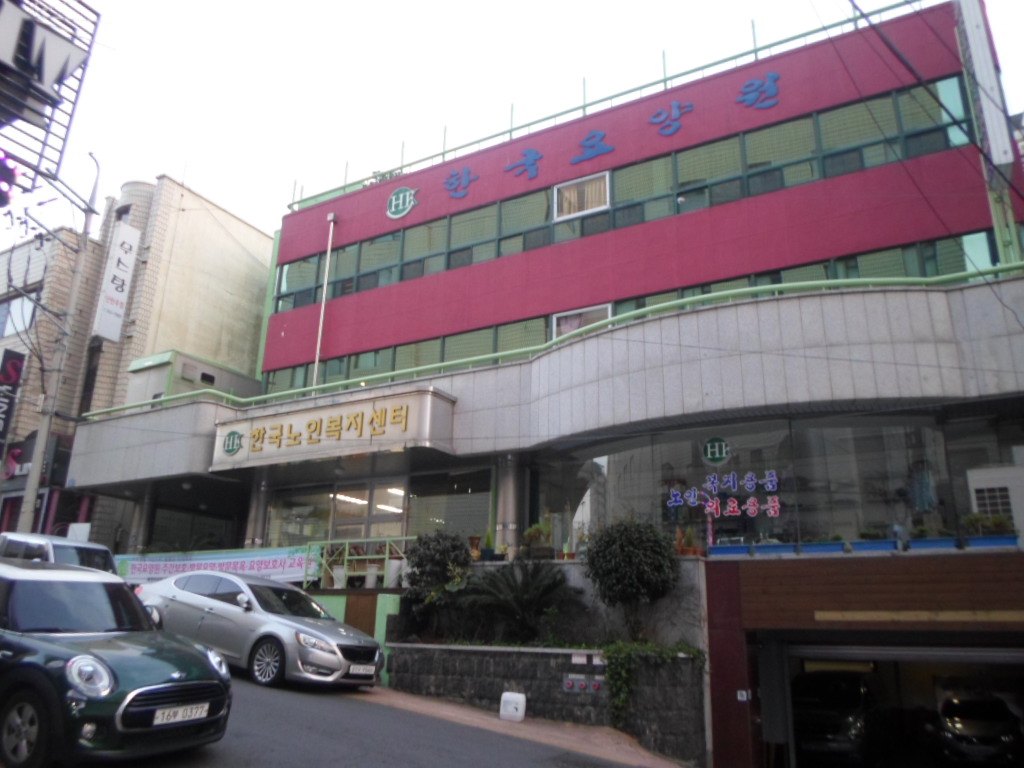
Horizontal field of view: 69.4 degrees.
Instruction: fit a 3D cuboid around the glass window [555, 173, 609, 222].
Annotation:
[{"bbox_3d":[1.641,-4.413,17.470,1.410,0.970,0.100,-8,-19,27],"label":"glass window"}]

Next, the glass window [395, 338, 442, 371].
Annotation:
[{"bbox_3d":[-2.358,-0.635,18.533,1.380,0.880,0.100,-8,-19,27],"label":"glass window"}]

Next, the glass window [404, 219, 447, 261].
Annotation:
[{"bbox_3d":[-2.230,-3.695,18.982,1.333,0.843,0.100,-8,-20,29],"label":"glass window"}]

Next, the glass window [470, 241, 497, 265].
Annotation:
[{"bbox_3d":[-0.670,-3.256,18.555,0.729,0.472,0.100,-8,-19,28],"label":"glass window"}]

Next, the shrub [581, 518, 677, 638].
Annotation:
[{"bbox_3d":[1.548,2.512,9.580,1.195,1.531,1.158,-8,-20,28],"label":"shrub"}]

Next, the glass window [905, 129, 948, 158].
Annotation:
[{"bbox_3d":[7.723,-4.478,13.788,0.695,0.459,0.100,-8,-20,28],"label":"glass window"}]

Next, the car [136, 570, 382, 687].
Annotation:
[{"bbox_3d":[-4.100,3.830,11.930,4.950,1.475,1.850,-3,-19,33],"label":"car"}]

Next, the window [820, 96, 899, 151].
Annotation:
[{"bbox_3d":[6.587,-4.986,14.138,1.299,0.843,0.100,-8,-20,29],"label":"window"}]

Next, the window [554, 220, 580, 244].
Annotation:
[{"bbox_3d":[1.263,-3.529,17.260,0.723,0.431,0.100,-8,-20,28],"label":"window"}]

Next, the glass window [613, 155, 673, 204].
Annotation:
[{"bbox_3d":[2.860,-4.440,16.186,1.333,0.843,0.100,-8,-20,29],"label":"glass window"}]

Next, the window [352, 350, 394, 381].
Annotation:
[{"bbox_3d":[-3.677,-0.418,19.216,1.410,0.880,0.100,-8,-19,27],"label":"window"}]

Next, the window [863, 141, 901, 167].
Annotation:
[{"bbox_3d":[7.199,-4.447,14.363,0.729,0.472,0.100,-8,-19,28],"label":"window"}]

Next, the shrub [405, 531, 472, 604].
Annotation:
[{"bbox_3d":[-1.214,3.030,12.211,1.050,1.120,1.000,1,-17,0],"label":"shrub"}]

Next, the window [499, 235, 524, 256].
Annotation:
[{"bbox_3d":[0.018,-3.351,18.186,0.729,0.458,0.100,-8,-19,28],"label":"window"}]

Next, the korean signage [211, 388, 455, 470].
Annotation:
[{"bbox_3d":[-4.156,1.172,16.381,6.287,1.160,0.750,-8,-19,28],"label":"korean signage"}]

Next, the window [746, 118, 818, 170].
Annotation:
[{"bbox_3d":[5.355,-4.806,14.815,1.292,0.843,0.100,-8,-20,29],"label":"window"}]

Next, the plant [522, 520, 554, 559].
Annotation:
[{"bbox_3d":[0.395,2.313,11.008,0.438,0.557,0.381,-8,-20,28],"label":"plant"}]

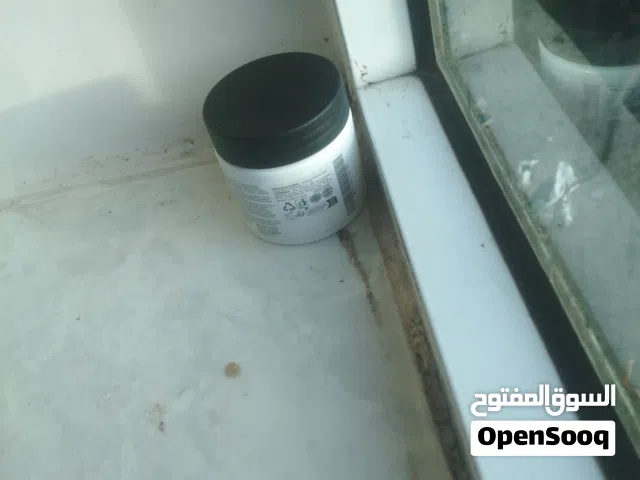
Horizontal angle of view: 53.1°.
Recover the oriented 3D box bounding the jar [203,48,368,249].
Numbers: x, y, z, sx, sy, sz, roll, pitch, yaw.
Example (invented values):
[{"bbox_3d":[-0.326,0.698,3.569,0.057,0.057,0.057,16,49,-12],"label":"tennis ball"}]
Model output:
[{"bbox_3d":[-0.014,-0.043,0.305,0.065,0.065,0.065,-9,46,10],"label":"jar"}]

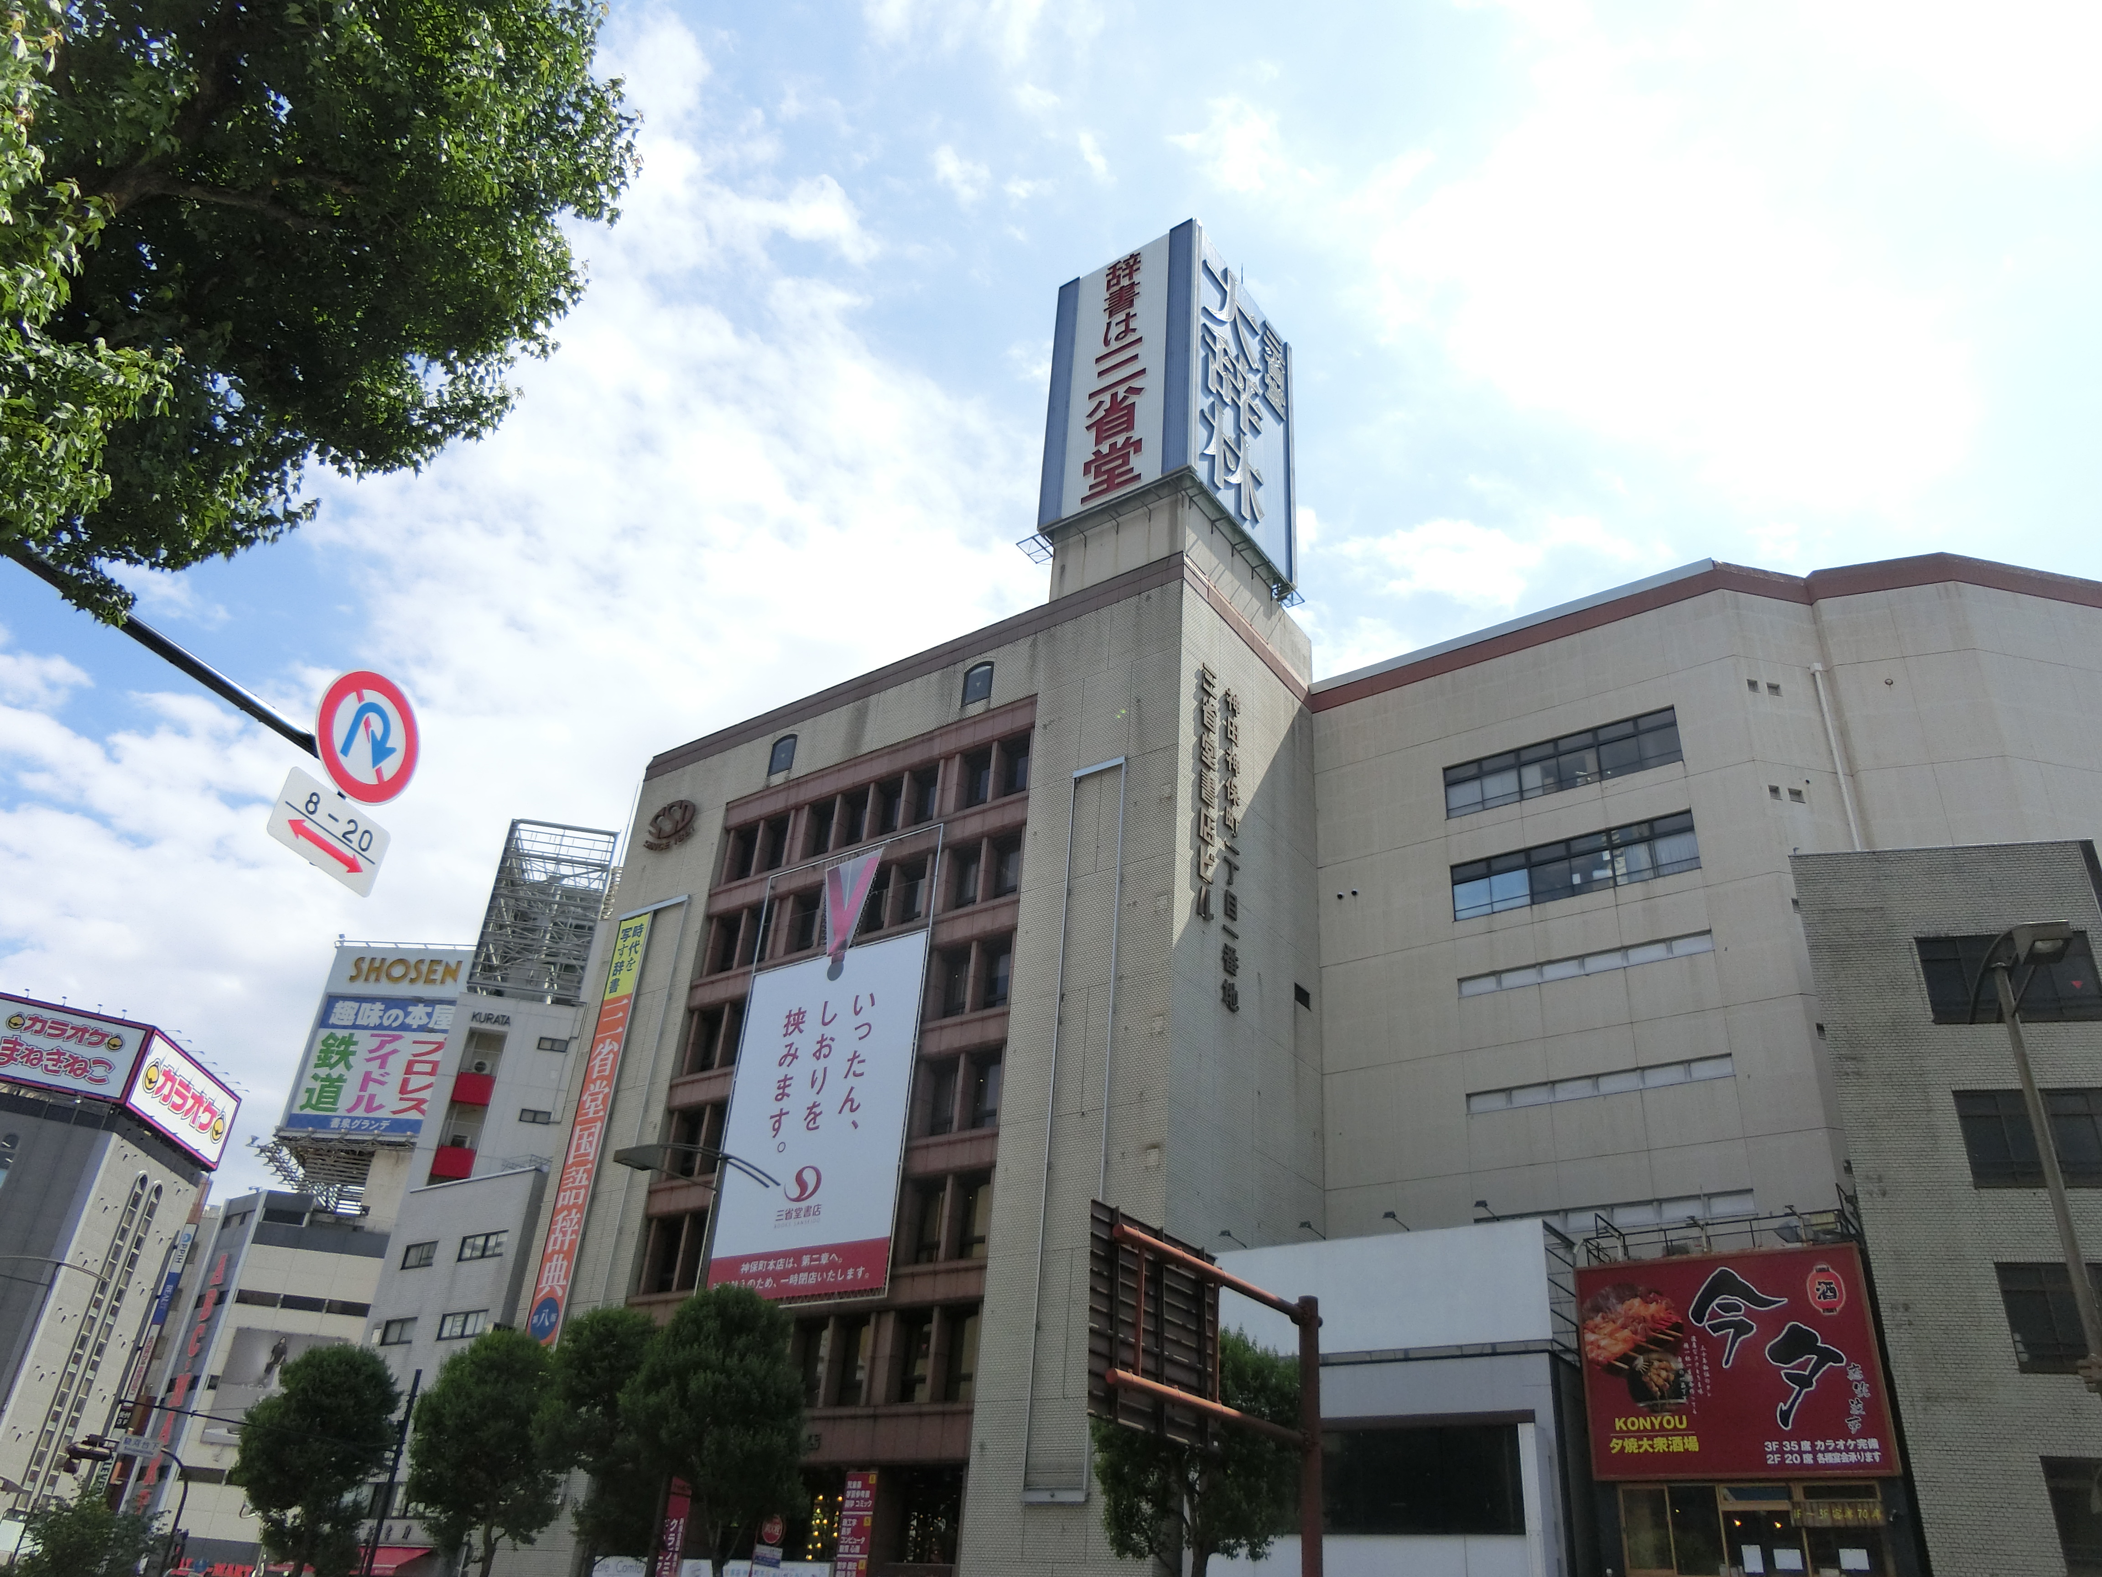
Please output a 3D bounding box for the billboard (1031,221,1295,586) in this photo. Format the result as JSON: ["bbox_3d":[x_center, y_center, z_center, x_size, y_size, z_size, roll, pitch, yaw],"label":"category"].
[{"bbox_3d":[4.450,-12.840,54.820,5.940,11.750,7.100,-17,-37,32],"label":"billboard"}]

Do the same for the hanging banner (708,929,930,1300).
[{"bbox_3d":[-6.970,9.660,44.870,7.350,10.450,0.200,-17,-37,32],"label":"hanging banner"}]

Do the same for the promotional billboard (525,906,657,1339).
[{"bbox_3d":[-15.780,11.130,51.380,1.700,15.100,0.200,-17,-37,32],"label":"promotional billboard"}]

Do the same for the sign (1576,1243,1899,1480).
[{"bbox_3d":[12.760,10.870,28.710,5.350,3.980,0.300,-17,-37,32],"label":"sign"}]

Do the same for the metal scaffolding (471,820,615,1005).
[{"bbox_3d":[-22.740,6.030,68.380,4.800,8.400,3.200,11,-31,-12],"label":"metal scaffolding"}]

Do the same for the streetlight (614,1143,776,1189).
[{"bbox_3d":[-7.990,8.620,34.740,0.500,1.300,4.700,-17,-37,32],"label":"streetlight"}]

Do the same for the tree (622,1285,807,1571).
[{"bbox_3d":[-7.980,16.360,34.890,4.300,9.800,4.300,-17,-37,32],"label":"tree"}]

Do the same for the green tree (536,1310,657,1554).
[{"bbox_3d":[-11.320,17.430,37.010,3.700,9.700,3.700,-17,-37,32],"label":"green tree"}]

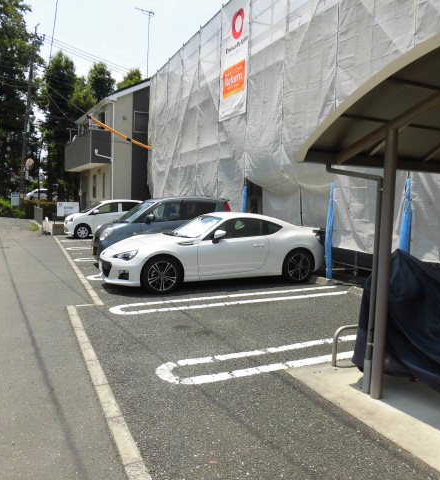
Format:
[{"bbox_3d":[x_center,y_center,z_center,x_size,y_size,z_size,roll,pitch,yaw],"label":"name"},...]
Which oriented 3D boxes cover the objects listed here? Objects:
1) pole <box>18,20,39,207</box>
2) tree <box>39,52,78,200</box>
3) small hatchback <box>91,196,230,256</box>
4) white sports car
[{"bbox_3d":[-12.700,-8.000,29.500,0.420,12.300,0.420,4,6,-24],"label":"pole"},{"bbox_3d":[-14.500,-10.000,40.000,3.600,14.200,3.600,-1,5,-23],"label":"tree"},{"bbox_3d":[-1.267,-0.239,10.472,3.395,1.560,1.475,-1,6,-24],"label":"small hatchback"},{"bbox_3d":[-0.114,0.115,8.361,4.240,1.300,1.775,-1,6,-24],"label":"white sports car"}]

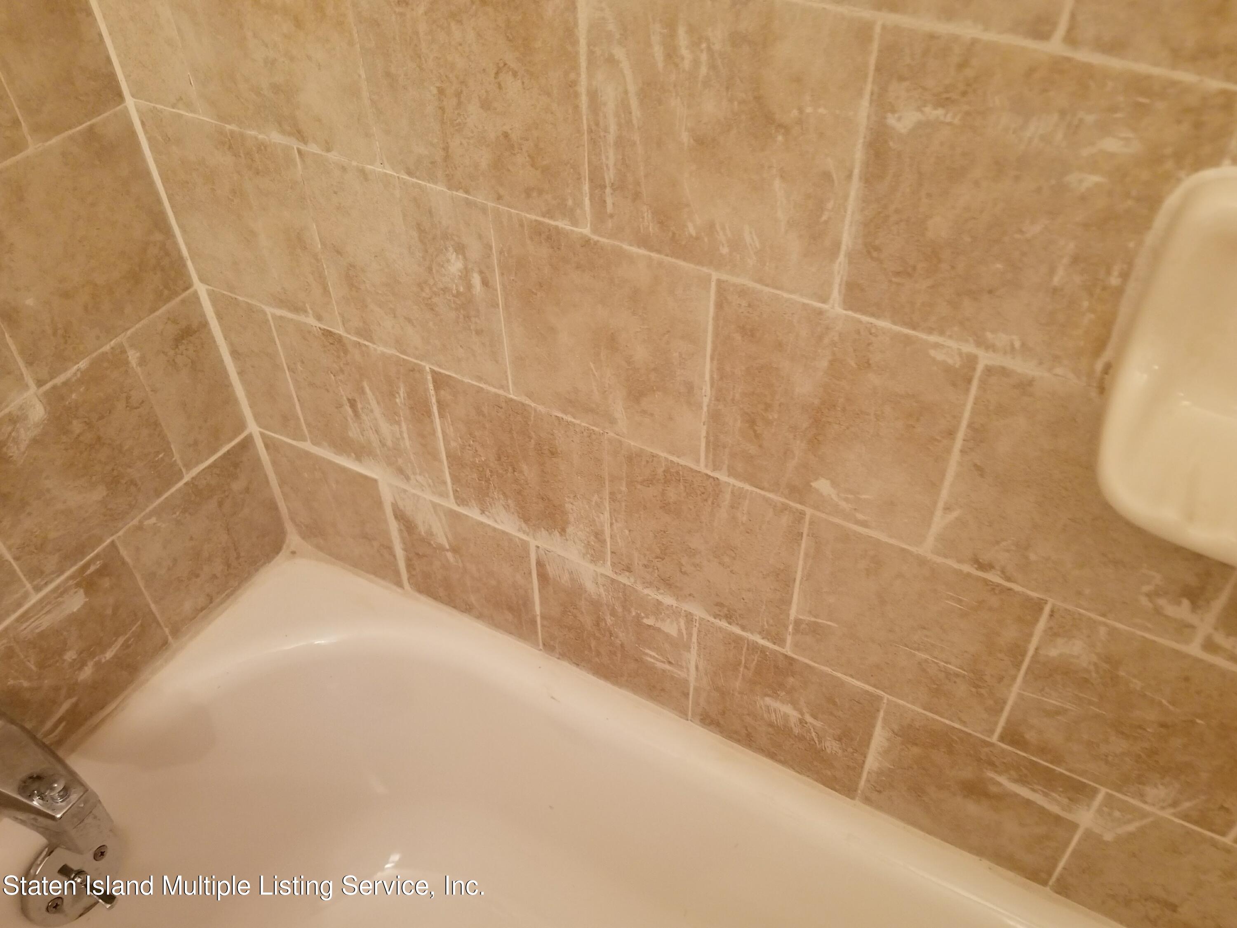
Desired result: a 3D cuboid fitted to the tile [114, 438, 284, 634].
[{"bbox_3d":[-0.395,0.069,0.894,0.009,0.150,0.152,21,48,20],"label":"tile"}]

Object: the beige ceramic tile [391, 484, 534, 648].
[{"bbox_3d":[-0.142,0.094,0.867,0.154,0.153,0.009,21,48,20],"label":"beige ceramic tile"}]

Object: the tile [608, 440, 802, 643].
[{"bbox_3d":[0.061,0.056,0.679,0.151,0.149,0.009,21,48,20],"label":"tile"}]

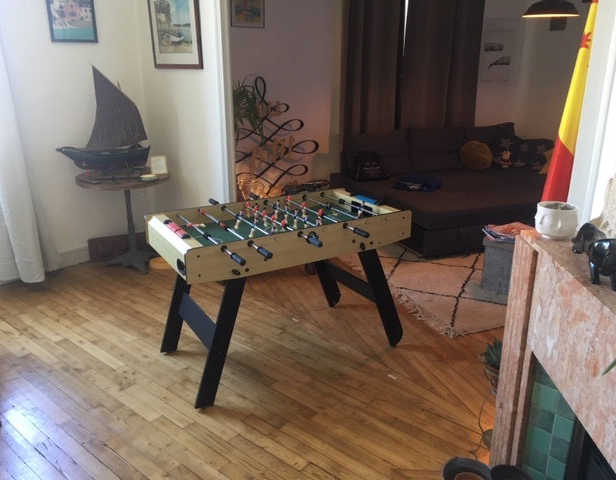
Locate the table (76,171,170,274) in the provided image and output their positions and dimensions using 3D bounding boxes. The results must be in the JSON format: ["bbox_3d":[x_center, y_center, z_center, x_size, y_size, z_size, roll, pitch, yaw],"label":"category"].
[{"bbox_3d":[-1.412,-0.143,4.276,0.720,0.720,0.720,-1,17,0],"label":"table"}]

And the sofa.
[{"bbox_3d":[1.744,-0.600,5.426,2.500,0.840,1.800,-5,18,-14],"label":"sofa"}]

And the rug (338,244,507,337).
[{"bbox_3d":[1.663,0.166,4.349,2.550,0.020,1.850,-7,18,-19],"label":"rug"}]

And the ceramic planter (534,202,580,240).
[{"bbox_3d":[0.680,-0.051,1.457,0.121,0.090,0.121,2,18,10],"label":"ceramic planter"}]

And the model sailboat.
[{"bbox_3d":[-1.509,-0.876,3.911,0.660,0.742,0.190,-4,18,-10],"label":"model sailboat"}]

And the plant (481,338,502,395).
[{"bbox_3d":[0.926,0.598,2.563,0.175,0.273,0.175,-1,17,0],"label":"plant"}]

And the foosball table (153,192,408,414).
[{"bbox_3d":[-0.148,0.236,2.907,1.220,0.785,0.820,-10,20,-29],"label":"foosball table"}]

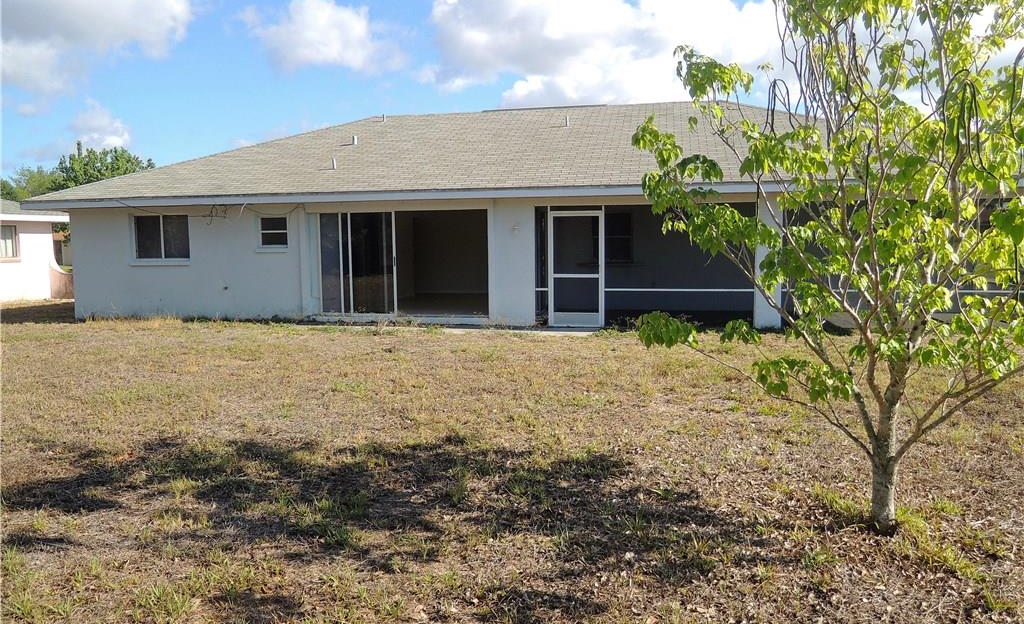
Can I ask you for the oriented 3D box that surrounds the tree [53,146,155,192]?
[{"bbox_3d":[-20.660,-5.000,36.000,5.400,6.800,5.400,1,5,12],"label":"tree"}]

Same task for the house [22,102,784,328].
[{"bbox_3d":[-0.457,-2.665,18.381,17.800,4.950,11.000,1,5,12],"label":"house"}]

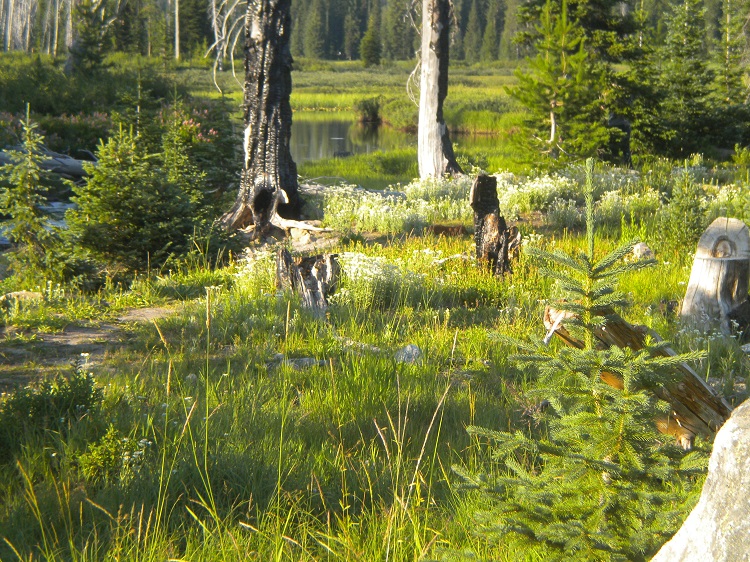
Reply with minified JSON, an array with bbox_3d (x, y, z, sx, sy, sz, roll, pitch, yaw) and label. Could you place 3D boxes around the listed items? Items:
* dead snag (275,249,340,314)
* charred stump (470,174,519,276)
[{"bbox_3d":[-0.409,0.006,14.000,0.390,0.410,0.370,0,6,0],"label":"dead snag"},{"bbox_3d":[0.869,-0.393,16.400,0.360,0.750,0.310,0,6,0],"label":"charred stump"}]

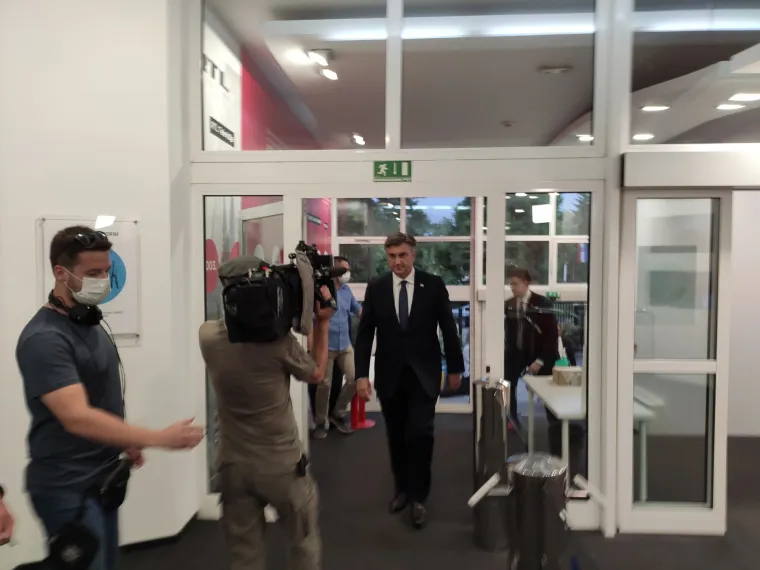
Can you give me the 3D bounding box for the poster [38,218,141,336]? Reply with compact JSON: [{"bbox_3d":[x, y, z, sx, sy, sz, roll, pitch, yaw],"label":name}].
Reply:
[{"bbox_3d":[-1.616,-0.028,3.206,0.470,0.658,0.020,-1,2,-25],"label":"poster"}]

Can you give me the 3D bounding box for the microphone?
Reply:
[{"bbox_3d":[-0.205,-0.054,2.520,0.050,0.050,0.181,1,2,31],"label":"microphone"}]

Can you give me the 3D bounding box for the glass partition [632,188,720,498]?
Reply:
[{"bbox_3d":[1.796,0.406,3.505,0.534,1.915,0.050,0,2,3],"label":"glass partition"}]

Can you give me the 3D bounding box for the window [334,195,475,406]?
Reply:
[{"bbox_3d":[0.265,0.191,6.304,1.562,2.439,0.081,0,2,3],"label":"window"}]

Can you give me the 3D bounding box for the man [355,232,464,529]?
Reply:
[{"bbox_3d":[0.193,0.585,3.796,0.706,1.855,0.464,0,2,3],"label":"man"}]

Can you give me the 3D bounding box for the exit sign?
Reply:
[{"bbox_3d":[0.079,-0.702,3.526,0.233,0.131,0.020,0,2,3],"label":"exit sign"}]

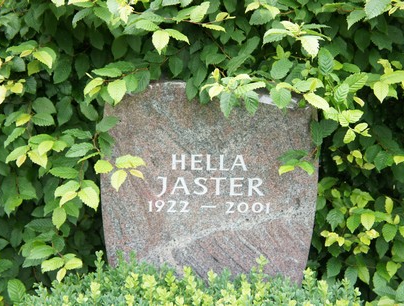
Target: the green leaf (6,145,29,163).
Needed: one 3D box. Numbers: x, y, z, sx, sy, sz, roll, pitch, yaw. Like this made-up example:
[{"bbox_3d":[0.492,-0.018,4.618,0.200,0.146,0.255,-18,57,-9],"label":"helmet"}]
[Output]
[{"bbox_3d":[-0.485,0.001,1.911,0.055,0.045,0.028,0,14,0],"label":"green leaf"}]

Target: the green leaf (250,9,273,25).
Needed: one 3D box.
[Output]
[{"bbox_3d":[0.136,-0.311,1.660,0.053,0.040,0.018,-12,-24,-6],"label":"green leaf"}]

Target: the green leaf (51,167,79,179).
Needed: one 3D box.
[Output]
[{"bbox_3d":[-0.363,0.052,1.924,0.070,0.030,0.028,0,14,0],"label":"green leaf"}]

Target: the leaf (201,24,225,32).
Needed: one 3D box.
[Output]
[{"bbox_3d":[0.029,-0.311,1.830,0.063,0.015,0.033,17,25,0],"label":"leaf"}]

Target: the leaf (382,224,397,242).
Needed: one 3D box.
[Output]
[{"bbox_3d":[0.497,0.215,1.940,0.036,0.049,0.014,-3,-20,9],"label":"leaf"}]

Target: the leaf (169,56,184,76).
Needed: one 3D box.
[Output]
[{"bbox_3d":[-0.062,-0.209,1.770,0.036,0.049,0.014,0,-10,0],"label":"leaf"}]

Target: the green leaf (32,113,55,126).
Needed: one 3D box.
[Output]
[{"bbox_3d":[-0.372,-0.079,1.710,0.052,0.038,0.017,5,-25,-3],"label":"green leaf"}]

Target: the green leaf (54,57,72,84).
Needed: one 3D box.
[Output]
[{"bbox_3d":[-0.335,-0.200,1.760,0.039,0.069,0.015,15,-10,3],"label":"green leaf"}]

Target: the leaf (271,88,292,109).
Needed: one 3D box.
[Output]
[{"bbox_3d":[0.202,-0.138,1.846,0.053,0.048,0.028,0,14,0],"label":"leaf"}]

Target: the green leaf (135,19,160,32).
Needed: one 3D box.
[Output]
[{"bbox_3d":[-0.142,-0.333,1.900,0.070,0.016,0.042,17,31,-17],"label":"green leaf"}]

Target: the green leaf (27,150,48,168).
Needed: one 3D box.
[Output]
[{"bbox_3d":[-0.382,0.015,1.700,0.040,0.018,0.060,-40,74,-20],"label":"green leaf"}]

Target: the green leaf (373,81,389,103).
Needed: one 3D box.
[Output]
[{"bbox_3d":[0.490,-0.169,2.000,0.041,0.061,0.016,-2,-17,-1],"label":"green leaf"}]

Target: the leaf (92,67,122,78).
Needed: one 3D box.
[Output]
[{"bbox_3d":[-0.251,-0.213,1.930,0.083,0.016,0.043,4,34,-9],"label":"leaf"}]

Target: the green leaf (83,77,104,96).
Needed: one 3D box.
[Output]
[{"bbox_3d":[-0.273,-0.166,1.830,0.067,0.017,0.035,-40,46,-11],"label":"green leaf"}]

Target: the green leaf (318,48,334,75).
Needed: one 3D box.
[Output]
[{"bbox_3d":[0.274,-0.201,1.600,0.035,0.059,0.015,-3,-15,4],"label":"green leaf"}]

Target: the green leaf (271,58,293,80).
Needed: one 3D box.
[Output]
[{"bbox_3d":[0.204,-0.209,1.830,0.045,0.062,0.014,35,-12,14],"label":"green leaf"}]

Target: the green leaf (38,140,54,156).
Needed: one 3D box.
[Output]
[{"bbox_3d":[-0.360,-0.010,1.690,0.049,0.016,0.029,-39,74,-20],"label":"green leaf"}]

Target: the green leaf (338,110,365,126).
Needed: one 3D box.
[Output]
[{"bbox_3d":[0.403,-0.093,1.960,0.070,0.044,0.022,2,-31,11],"label":"green leaf"}]

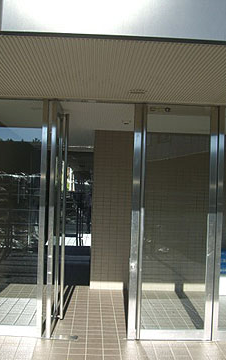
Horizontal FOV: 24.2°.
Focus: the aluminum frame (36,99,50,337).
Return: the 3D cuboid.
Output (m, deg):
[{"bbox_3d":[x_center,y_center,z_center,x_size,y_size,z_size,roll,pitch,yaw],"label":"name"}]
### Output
[{"bbox_3d":[-0.655,0.363,4.977,0.065,2.220,0.080,2,0,-2],"label":"aluminum frame"}]

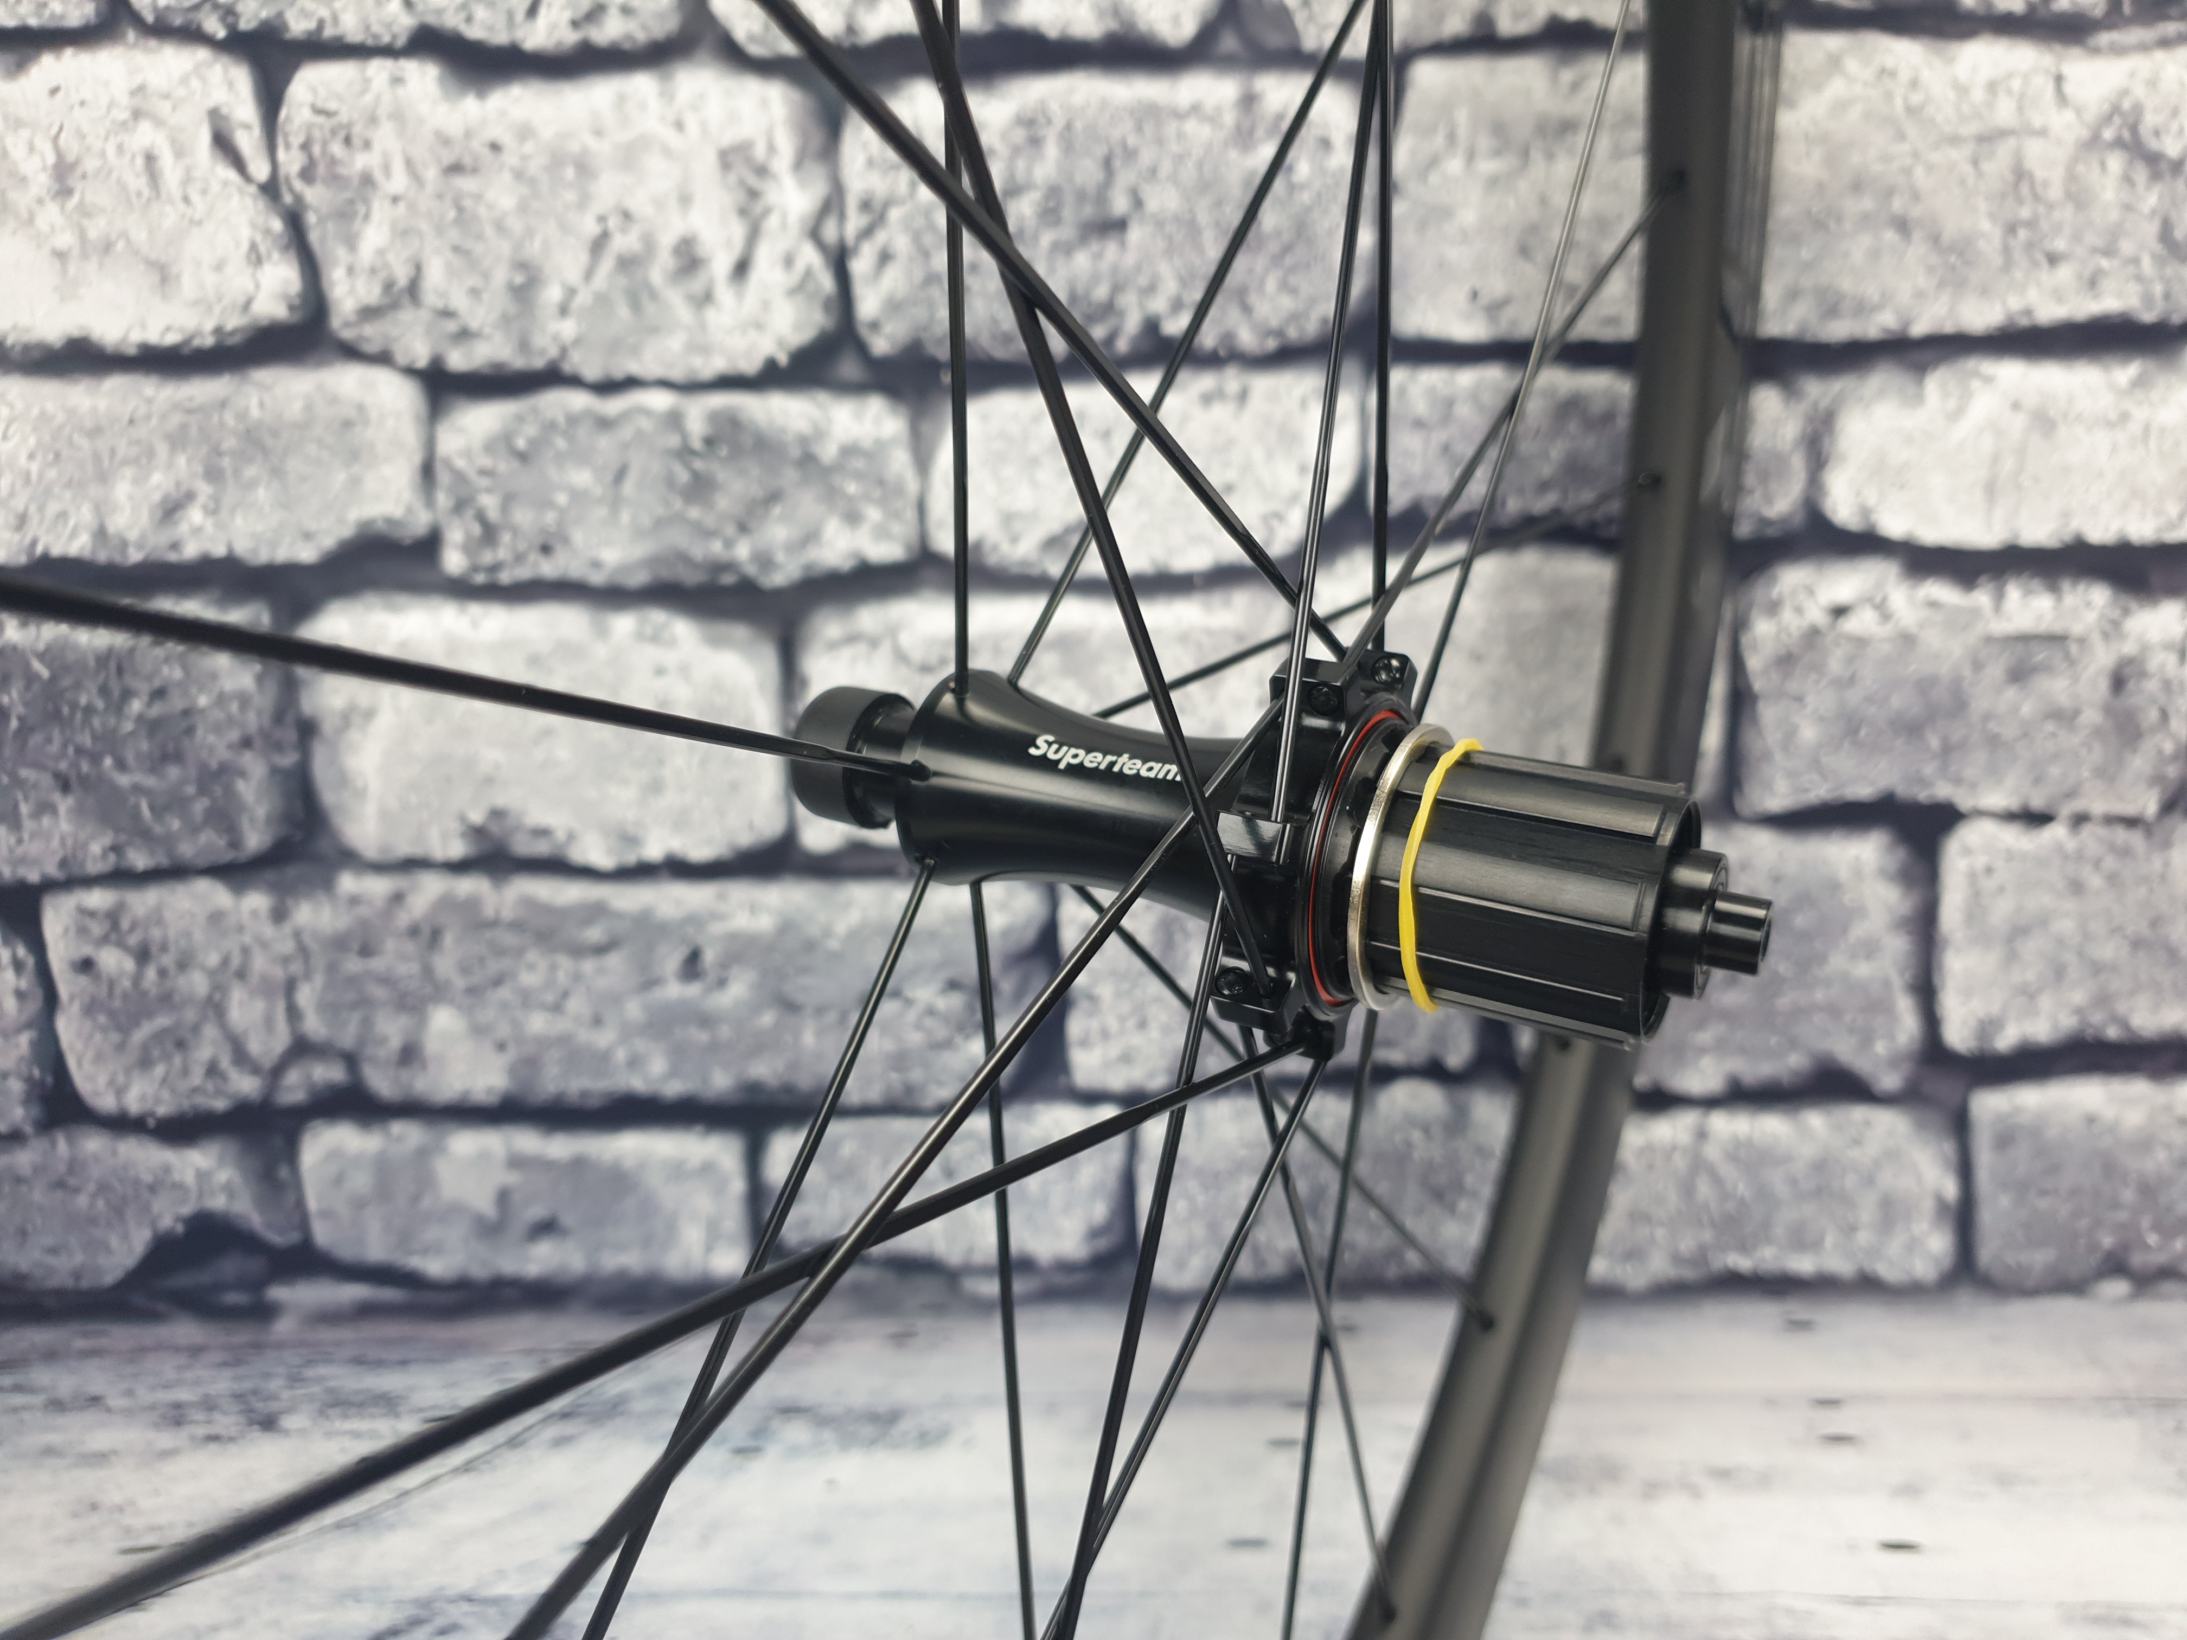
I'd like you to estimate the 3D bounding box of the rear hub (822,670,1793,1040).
[{"bbox_3d":[0.021,0.002,0.242,0.148,0.057,0.057,12,23,28],"label":"rear hub"}]

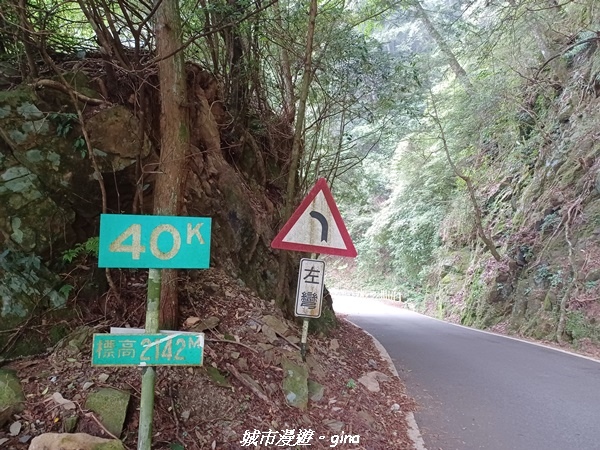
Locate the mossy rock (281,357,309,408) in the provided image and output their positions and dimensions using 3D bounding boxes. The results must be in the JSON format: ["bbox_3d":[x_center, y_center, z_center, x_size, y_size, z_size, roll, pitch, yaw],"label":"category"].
[{"bbox_3d":[-0.051,1.463,4.000,0.250,0.420,0.220,0,-7,0],"label":"mossy rock"}]

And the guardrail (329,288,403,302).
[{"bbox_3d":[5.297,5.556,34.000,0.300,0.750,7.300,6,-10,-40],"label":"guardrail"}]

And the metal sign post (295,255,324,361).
[{"bbox_3d":[0.096,0.841,4.400,0.265,1.100,0.080,6,-7,0],"label":"metal sign post"}]

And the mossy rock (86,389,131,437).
[{"bbox_3d":[-1.288,1.262,2.900,0.300,0.280,0.240,0,-7,-3],"label":"mossy rock"}]

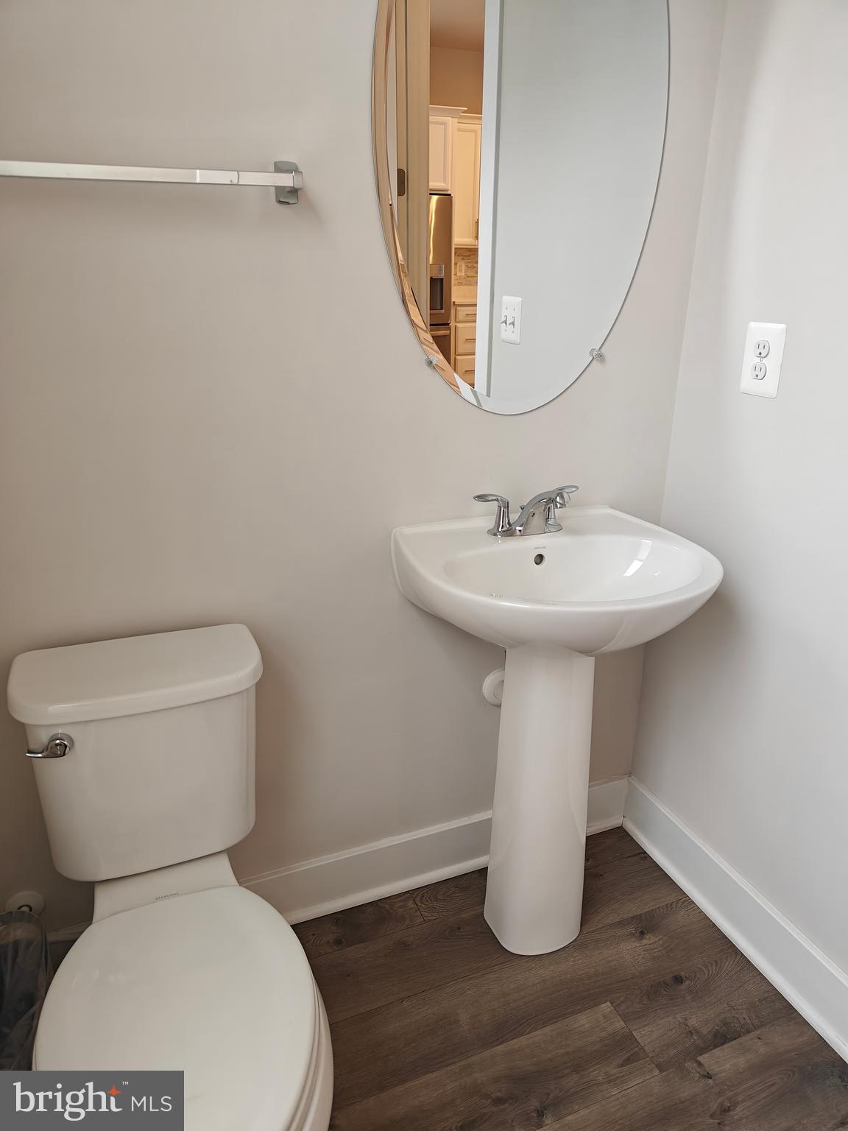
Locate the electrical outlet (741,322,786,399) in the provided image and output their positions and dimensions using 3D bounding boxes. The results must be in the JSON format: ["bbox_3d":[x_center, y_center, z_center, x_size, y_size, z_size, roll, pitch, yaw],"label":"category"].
[{"bbox_3d":[0.606,-0.371,1.409,0.008,0.125,0.082,-8,23,-21],"label":"electrical outlet"}]

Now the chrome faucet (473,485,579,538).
[{"bbox_3d":[0.220,-0.098,1.455,0.230,0.108,0.170,-8,23,-21],"label":"chrome faucet"}]

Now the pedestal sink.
[{"bbox_3d":[0.252,0.382,1.536,0.535,0.865,0.458,-8,23,-21],"label":"pedestal sink"}]

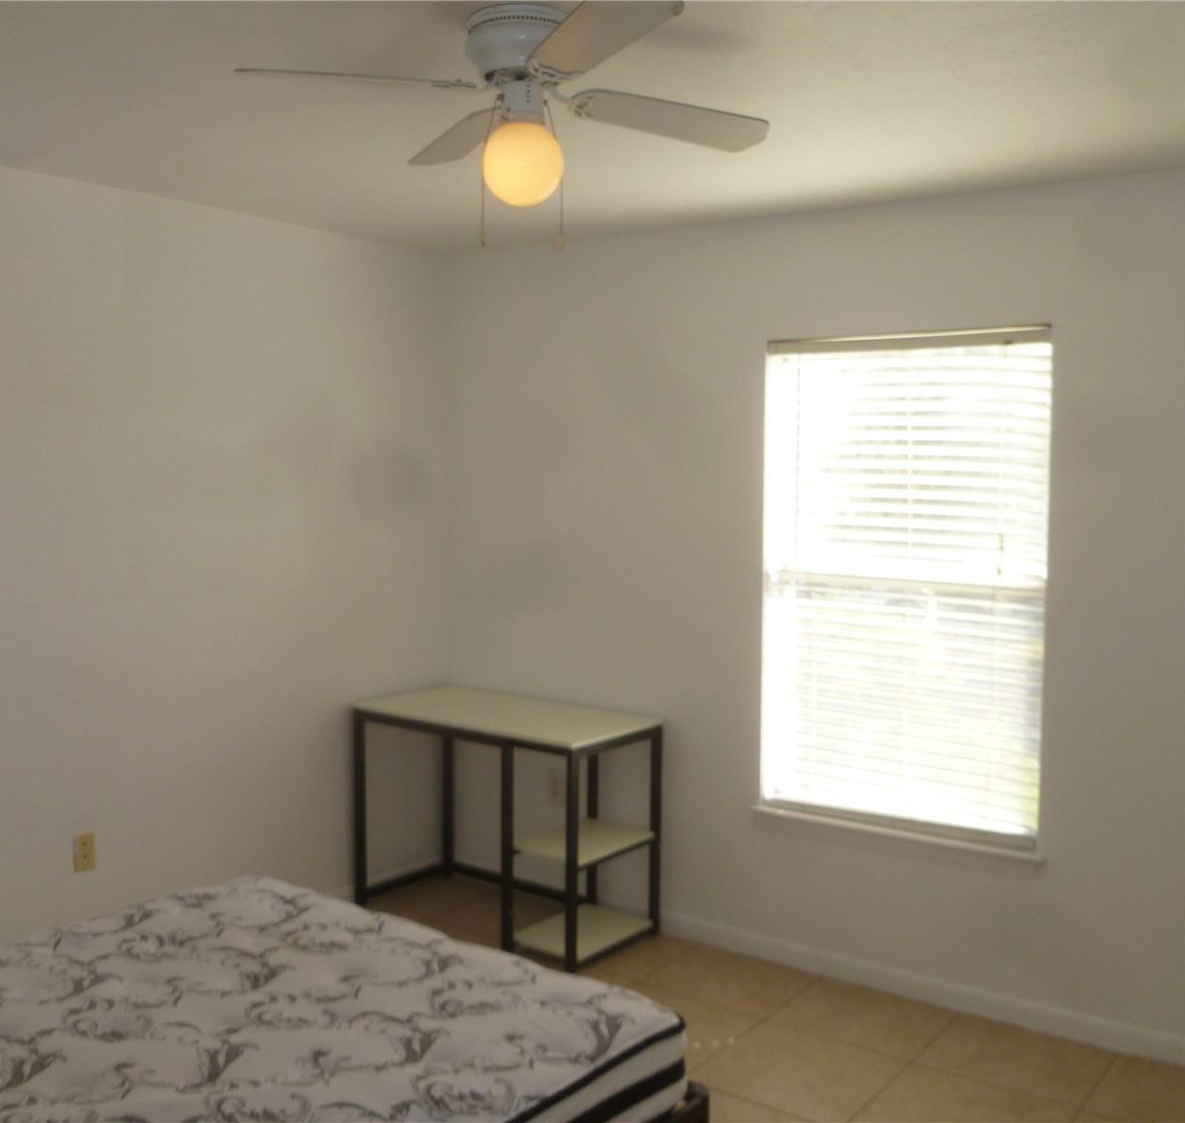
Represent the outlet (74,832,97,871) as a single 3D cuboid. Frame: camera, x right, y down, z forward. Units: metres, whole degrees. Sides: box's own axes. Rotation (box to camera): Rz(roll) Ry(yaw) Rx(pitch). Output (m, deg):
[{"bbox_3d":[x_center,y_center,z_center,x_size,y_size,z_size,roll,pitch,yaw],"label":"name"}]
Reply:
[{"bbox_3d":[-1.480,0.848,3.535,0.010,0.112,0.069,4,6,35],"label":"outlet"}]

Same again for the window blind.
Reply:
[{"bbox_3d":[0.925,0.066,3.700,0.865,1.475,0.060,4,6,35],"label":"window blind"}]

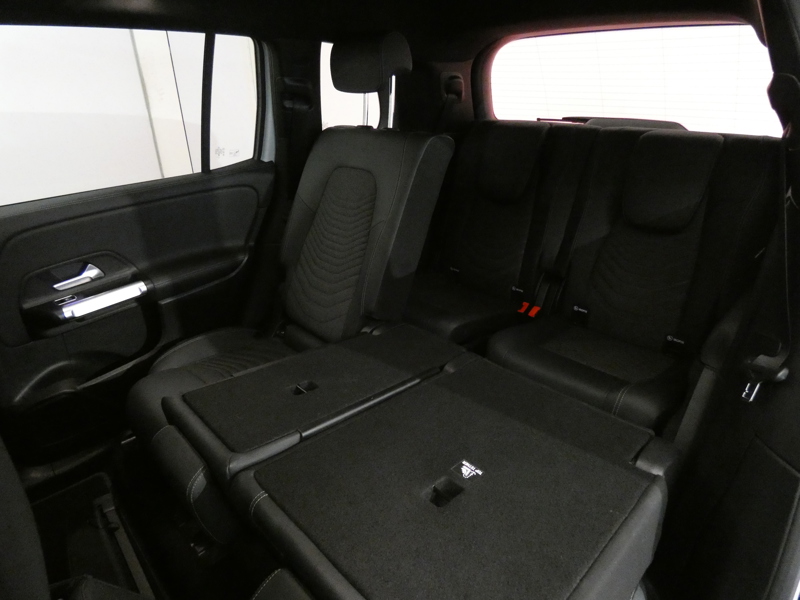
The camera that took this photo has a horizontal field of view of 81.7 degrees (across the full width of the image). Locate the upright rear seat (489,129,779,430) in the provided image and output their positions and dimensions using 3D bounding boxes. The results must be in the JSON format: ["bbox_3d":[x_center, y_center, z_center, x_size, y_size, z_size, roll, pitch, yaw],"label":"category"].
[{"bbox_3d":[0.605,-0.077,1.276,0.730,0.700,0.500,-24,33,-39],"label":"upright rear seat"}]

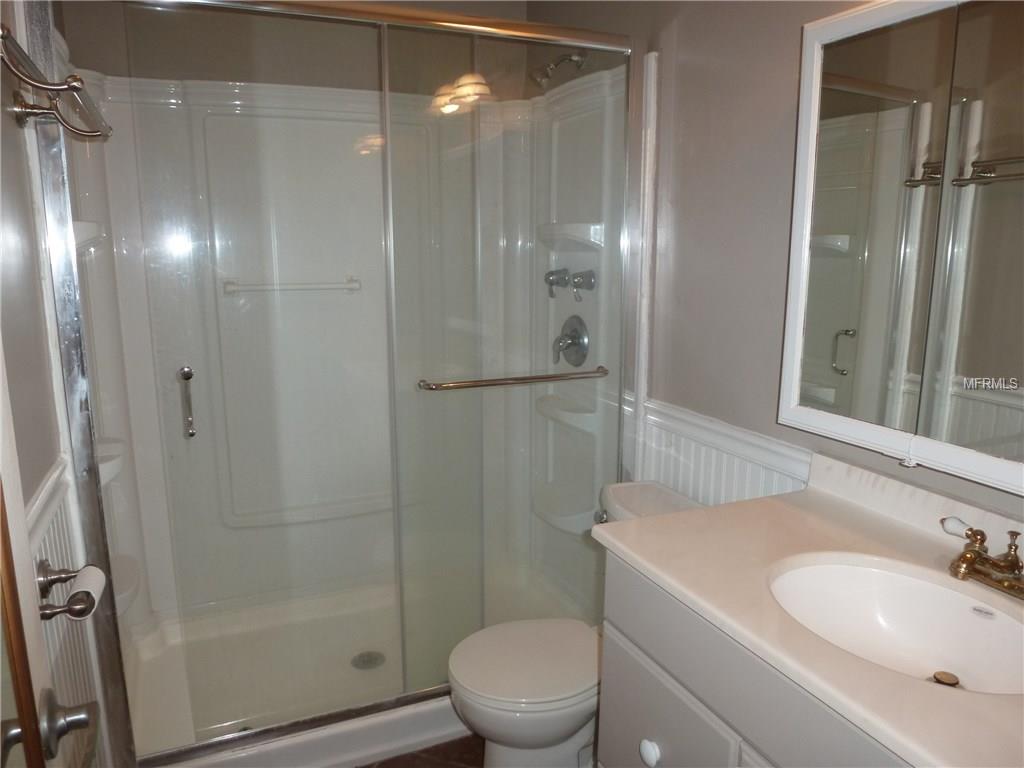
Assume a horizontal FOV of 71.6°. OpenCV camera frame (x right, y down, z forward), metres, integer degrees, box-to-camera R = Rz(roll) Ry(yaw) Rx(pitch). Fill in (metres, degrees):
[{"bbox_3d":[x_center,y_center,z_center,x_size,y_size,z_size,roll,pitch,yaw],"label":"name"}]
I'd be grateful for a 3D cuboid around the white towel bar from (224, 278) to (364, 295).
[{"bbox_3d":[-0.749,-0.337,2.456,0.457,0.047,0.068,-5,11,-23],"label":"white towel bar"}]

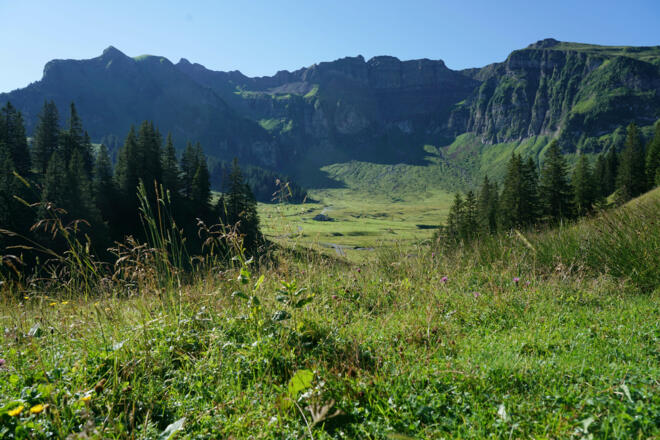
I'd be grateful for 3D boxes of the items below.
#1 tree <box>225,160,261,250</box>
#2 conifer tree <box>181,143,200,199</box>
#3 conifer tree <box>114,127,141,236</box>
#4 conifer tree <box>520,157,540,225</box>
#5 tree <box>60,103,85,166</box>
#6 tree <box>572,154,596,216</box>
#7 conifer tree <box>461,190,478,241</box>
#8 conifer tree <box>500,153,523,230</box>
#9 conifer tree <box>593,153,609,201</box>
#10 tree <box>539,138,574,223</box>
[{"bbox_3d":[-12.730,-1.700,76.000,5.180,14.810,5.180,0,3,0],"label":"tree"},{"bbox_3d":[-26.540,-7.160,98.000,4.770,15.270,4.770,0,3,0],"label":"conifer tree"},{"bbox_3d":[-34.720,-5.660,88.000,5.140,21.090,5.140,0,3,0],"label":"conifer tree"},{"bbox_3d":[34.370,-4.710,88.000,4.110,12.340,4.110,0,3,0],"label":"conifer tree"},{"bbox_3d":[-57.470,-16.470,115.000,6.720,19.720,6.720,0,3,0],"label":"tree"},{"bbox_3d":[45.610,-6.090,92.000,4.660,11.290,4.660,0,3,0],"label":"tree"},{"bbox_3d":[22.210,-0.320,82.000,3.350,8.790,3.350,0,3,0],"label":"conifer tree"},{"bbox_3d":[30.410,-4.690,86.000,4.360,13.240,4.360,0,3,0],"label":"conifer tree"},{"bbox_3d":[58.910,-8.950,112.000,4.150,11.560,4.150,0,3,0],"label":"conifer tree"},{"bbox_3d":[35.380,-5.840,80.000,6.080,13.090,6.080,0,3,0],"label":"tree"}]

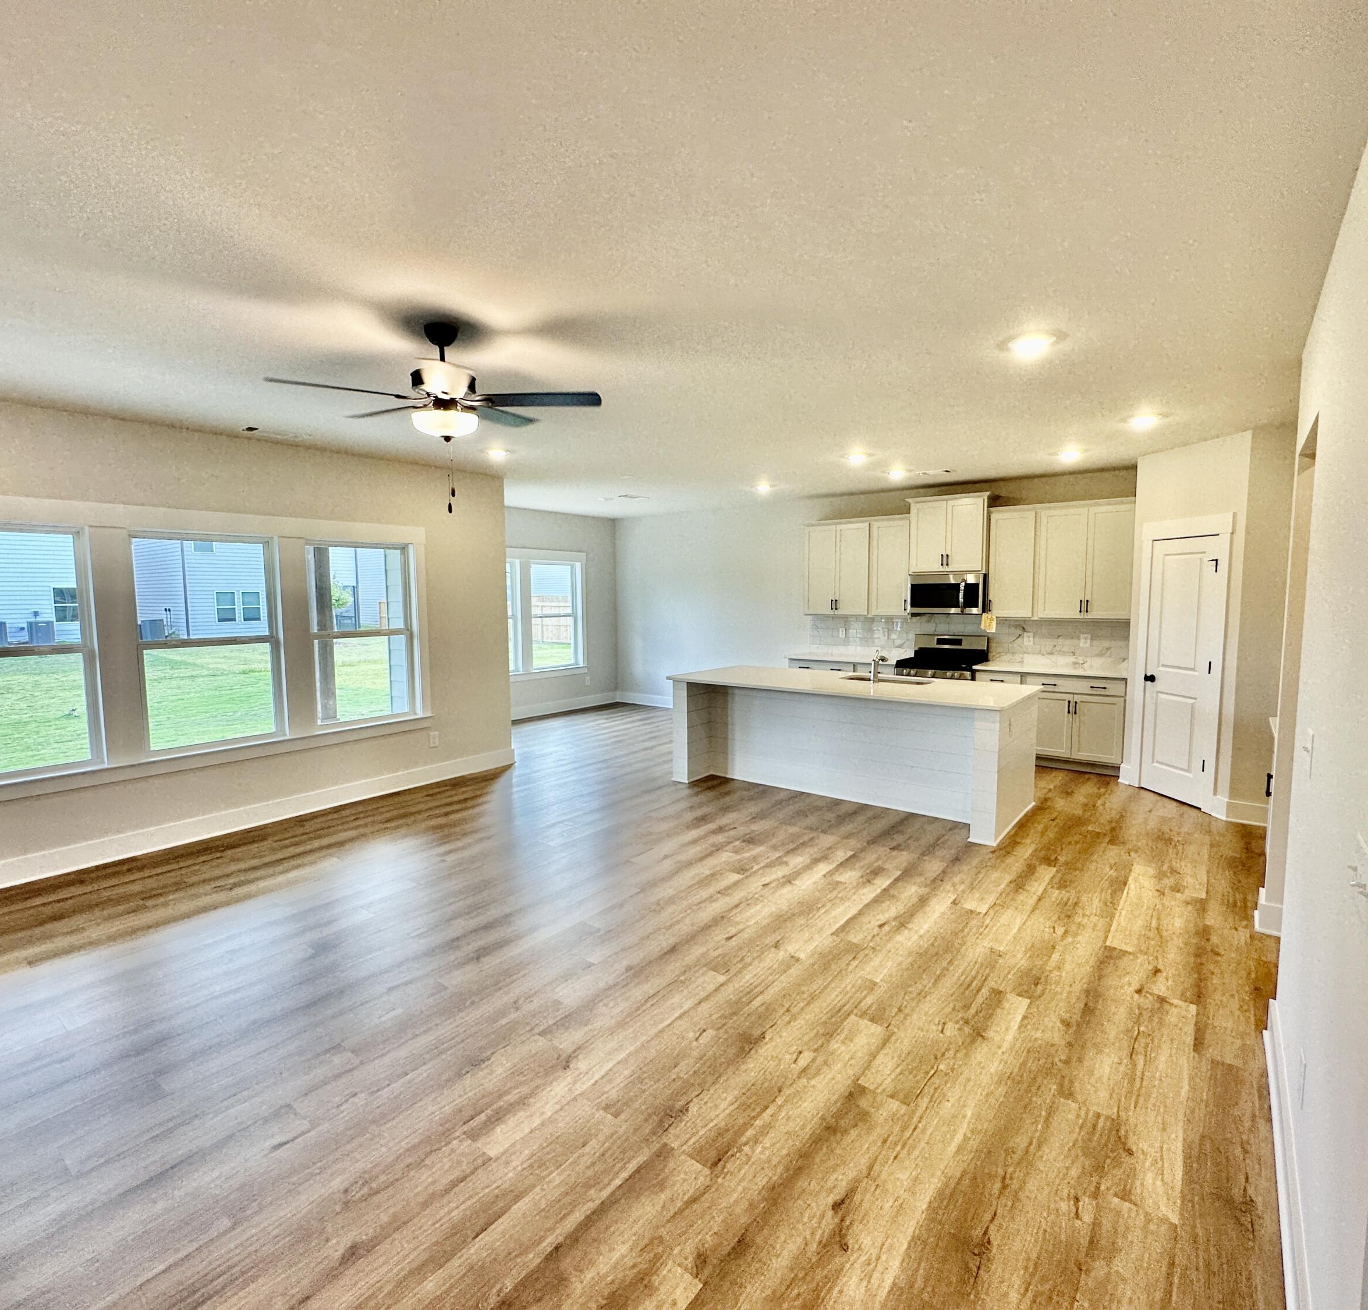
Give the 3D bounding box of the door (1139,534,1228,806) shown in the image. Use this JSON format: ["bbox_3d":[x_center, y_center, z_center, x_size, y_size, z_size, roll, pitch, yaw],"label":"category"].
[{"bbox_3d":[3.823,0.112,5.472,0.050,2.040,0.630,-1,5,-7],"label":"door"}]

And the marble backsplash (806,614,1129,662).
[{"bbox_3d":[2.829,-0.215,7.536,3.275,0.400,0.025,3,6,38],"label":"marble backsplash"}]

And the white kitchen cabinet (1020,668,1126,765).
[{"bbox_3d":[3.651,0.569,6.589,0.835,0.820,0.620,3,6,38],"label":"white kitchen cabinet"}]

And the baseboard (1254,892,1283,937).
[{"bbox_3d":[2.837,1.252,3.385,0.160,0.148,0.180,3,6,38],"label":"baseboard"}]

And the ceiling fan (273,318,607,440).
[{"bbox_3d":[-0.995,-1.120,2.915,1.280,0.470,1.280,3,6,38],"label":"ceiling fan"}]

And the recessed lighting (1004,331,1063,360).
[{"bbox_3d":[1.612,-1.424,3.267,0.180,0.030,0.180,3,6,38],"label":"recessed lighting"}]

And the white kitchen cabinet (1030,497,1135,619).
[{"bbox_3d":[3.767,-0.866,6.604,0.769,1.040,0.345,3,6,38],"label":"white kitchen cabinet"}]

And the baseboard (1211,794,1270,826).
[{"bbox_3d":[3.886,1.099,4.877,0.261,0.134,0.020,3,6,38],"label":"baseboard"}]

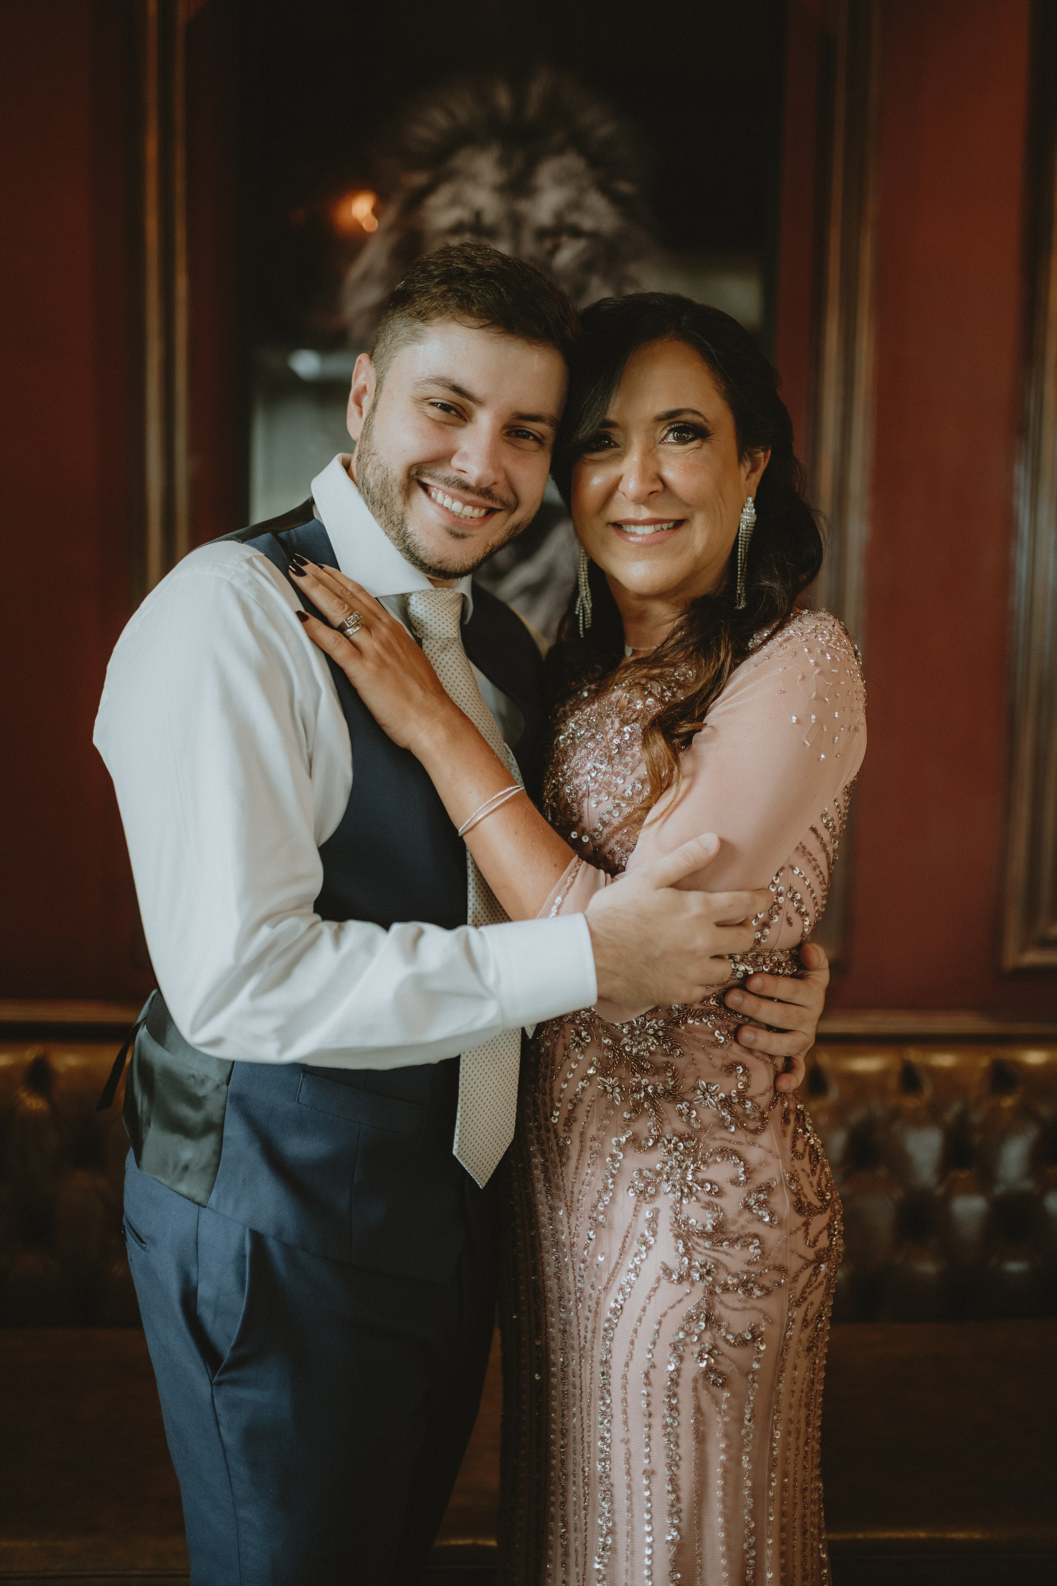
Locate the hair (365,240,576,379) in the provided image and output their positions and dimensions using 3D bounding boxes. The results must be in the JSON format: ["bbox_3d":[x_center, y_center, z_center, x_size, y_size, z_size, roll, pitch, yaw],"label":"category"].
[{"bbox_3d":[-0.048,-0.368,1.235,0.168,0.150,0.200,16,4,-16],"label":"hair"}]

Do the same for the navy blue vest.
[{"bbox_3d":[-0.152,0.076,1.280,0.280,0.620,0.380,9,5,40],"label":"navy blue vest"}]

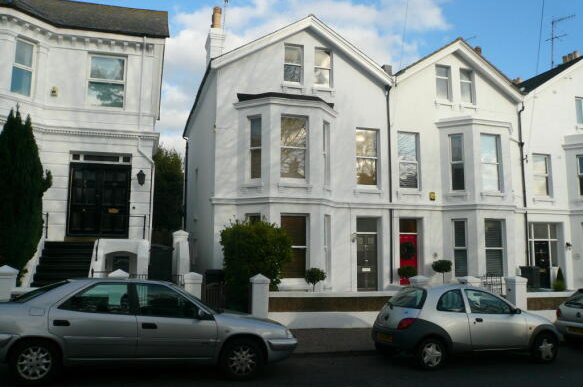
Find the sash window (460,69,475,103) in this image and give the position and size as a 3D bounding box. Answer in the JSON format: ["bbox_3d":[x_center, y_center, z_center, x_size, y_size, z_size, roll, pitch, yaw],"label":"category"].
[{"bbox_3d":[6.948,-4.221,18.584,0.670,1.395,0.200,2,-7,-16],"label":"sash window"}]

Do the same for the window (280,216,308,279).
[{"bbox_3d":[0.115,1.686,15.008,0.930,2.072,0.250,2,-7,-16],"label":"window"}]

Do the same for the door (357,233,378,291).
[{"bbox_3d":[2.676,2.462,16.640,0.860,2.050,0.140,2,-7,-16],"label":"door"}]

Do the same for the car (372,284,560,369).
[{"bbox_3d":[3.389,2.486,9.153,3.620,1.390,1.660,4,-8,-17],"label":"car"}]

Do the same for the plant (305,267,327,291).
[{"bbox_3d":[0.671,2.688,13.172,0.600,1.200,0.600,2,-7,-16],"label":"plant"}]

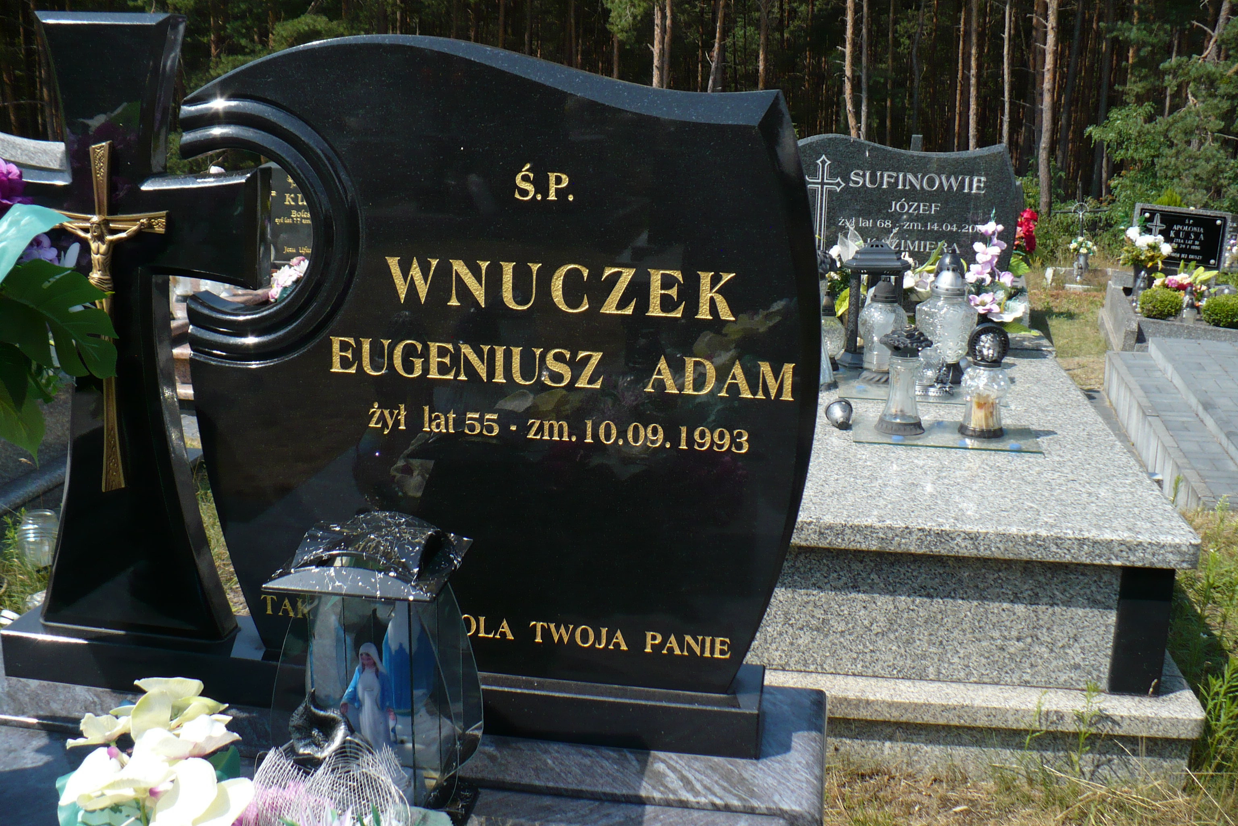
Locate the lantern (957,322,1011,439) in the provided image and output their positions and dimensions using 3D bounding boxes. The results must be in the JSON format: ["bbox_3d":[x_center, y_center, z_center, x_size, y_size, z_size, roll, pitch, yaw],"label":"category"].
[{"bbox_3d":[0.859,-0.079,3.105,0.112,0.265,0.112,2,15,8],"label":"lantern"}]

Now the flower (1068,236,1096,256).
[{"bbox_3d":[2.973,-1.072,8.500,0.185,0.130,0.160,2,15,8],"label":"flower"}]

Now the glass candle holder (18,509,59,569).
[{"bbox_3d":[-1.526,0.335,3.480,0.115,0.160,0.115,2,15,8],"label":"glass candle holder"}]

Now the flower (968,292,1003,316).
[{"bbox_3d":[1.103,-0.329,3.981,0.097,0.070,0.075,2,15,8],"label":"flower"}]

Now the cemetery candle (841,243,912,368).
[{"bbox_3d":[0.751,-0.322,3.848,0.215,0.364,0.215,2,15,8],"label":"cemetery candle"}]

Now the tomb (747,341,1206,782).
[{"bbox_3d":[0.732,0.246,3.393,1.044,0.486,1.763,2,15,8],"label":"tomb"}]

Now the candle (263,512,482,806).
[{"bbox_3d":[-0.261,0.290,1.446,0.196,0.344,0.192,3,15,10],"label":"candle"}]

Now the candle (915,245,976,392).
[{"bbox_3d":[0.897,-0.270,3.612,0.163,0.376,0.163,2,15,8],"label":"candle"}]

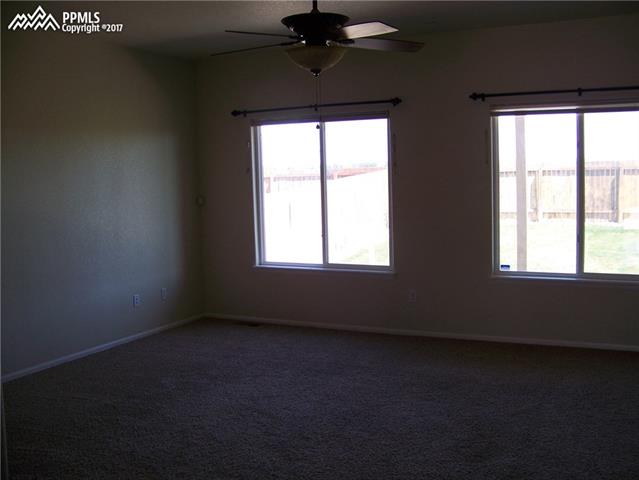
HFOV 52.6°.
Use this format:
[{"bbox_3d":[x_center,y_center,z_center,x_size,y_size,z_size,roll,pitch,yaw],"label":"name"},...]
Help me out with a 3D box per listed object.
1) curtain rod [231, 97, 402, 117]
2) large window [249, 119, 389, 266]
[{"bbox_3d":[-0.064,-1.258,6.165,1.769,0.075,0.100,1,5,23],"label":"curtain rod"},{"bbox_3d":[0.018,-0.455,6.301,1.438,1.479,0.110,1,5,23],"label":"large window"}]

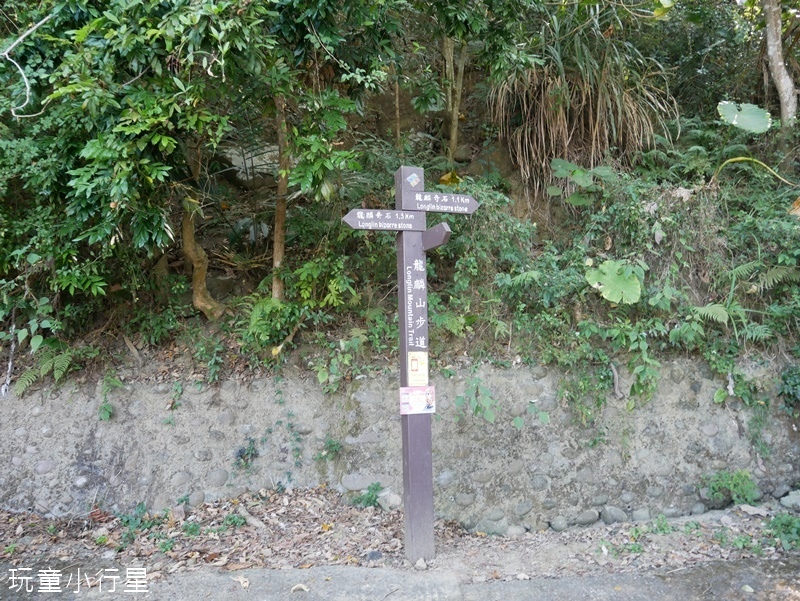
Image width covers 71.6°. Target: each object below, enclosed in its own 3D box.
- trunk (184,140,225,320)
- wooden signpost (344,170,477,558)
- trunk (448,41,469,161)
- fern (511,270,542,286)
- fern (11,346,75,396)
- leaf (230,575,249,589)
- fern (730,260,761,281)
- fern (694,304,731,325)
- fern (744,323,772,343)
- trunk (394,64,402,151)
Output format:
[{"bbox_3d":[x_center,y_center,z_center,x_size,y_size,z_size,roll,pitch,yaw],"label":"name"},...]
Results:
[{"bbox_3d":[-1.744,-0.624,4.950,0.280,1.580,0.260,-5,-2,0],"label":"trunk"},{"bbox_3d":[0.125,0.385,3.296,0.868,2.385,0.491,-1,-1,-16],"label":"wooden signpost"},{"bbox_3d":[0.685,-2.342,6.500,0.170,1.420,0.170,5,-2,0],"label":"trunk"},{"bbox_3d":[1.048,-0.182,4.600,0.265,0.135,0.180,-1,-1,0],"label":"fern"},{"bbox_3d":[-2.705,0.537,4.200,0.430,0.340,0.300,-1,-1,-3],"label":"fern"},{"bbox_3d":[-0.888,1.562,3.080,0.100,0.035,0.060,-1,-1,0],"label":"leaf"},{"bbox_3d":[2.886,-0.251,4.650,0.240,0.155,0.180,-1,-1,6],"label":"fern"},{"bbox_3d":[2.498,0.104,4.450,0.280,0.170,0.200,-1,-1,6],"label":"fern"},{"bbox_3d":[2.842,0.254,4.400,0.200,0.150,0.160,-1,-1,6],"label":"fern"},{"bbox_3d":[-0.017,-2.226,6.400,0.085,1.000,0.085,-2,-2,0],"label":"trunk"}]

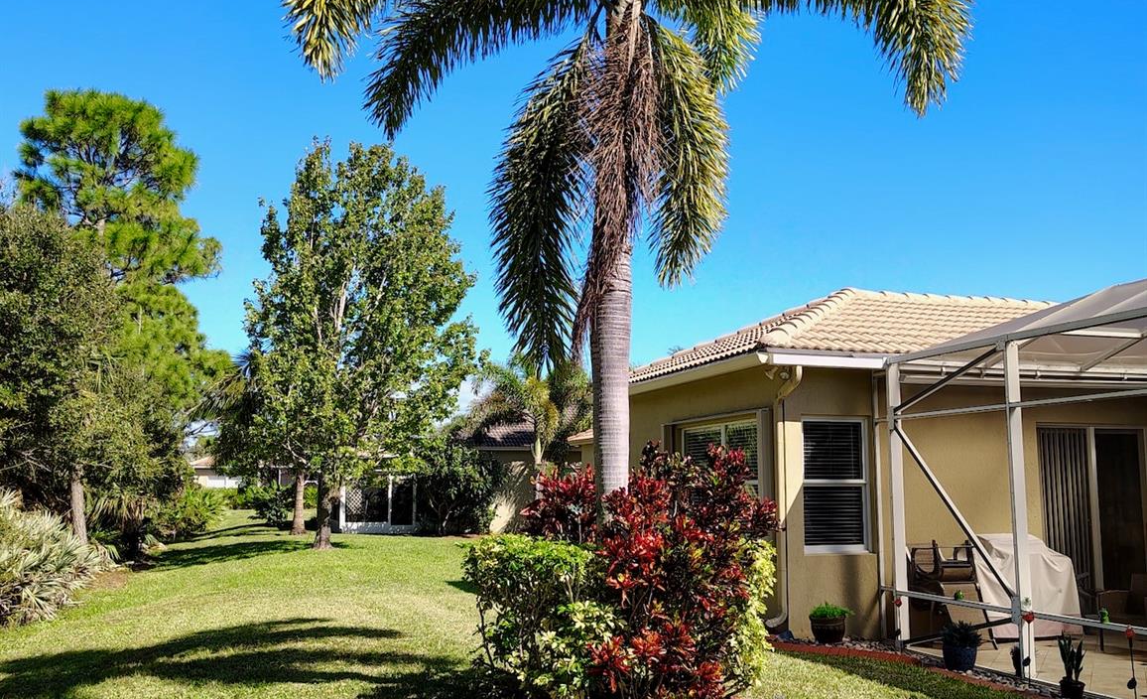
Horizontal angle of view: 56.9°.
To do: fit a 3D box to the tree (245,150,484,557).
[{"bbox_3d":[-5.567,0.071,30.291,6.400,11.000,6.200,0,-8,0],"label":"tree"}]

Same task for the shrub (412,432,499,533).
[{"bbox_3d":[-4.036,4.766,36.999,3.000,3.450,2.700,0,-8,0],"label":"shrub"}]

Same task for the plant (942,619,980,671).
[{"bbox_3d":[3.497,2.641,9.560,0.340,0.470,0.340,0,-8,0],"label":"plant"}]

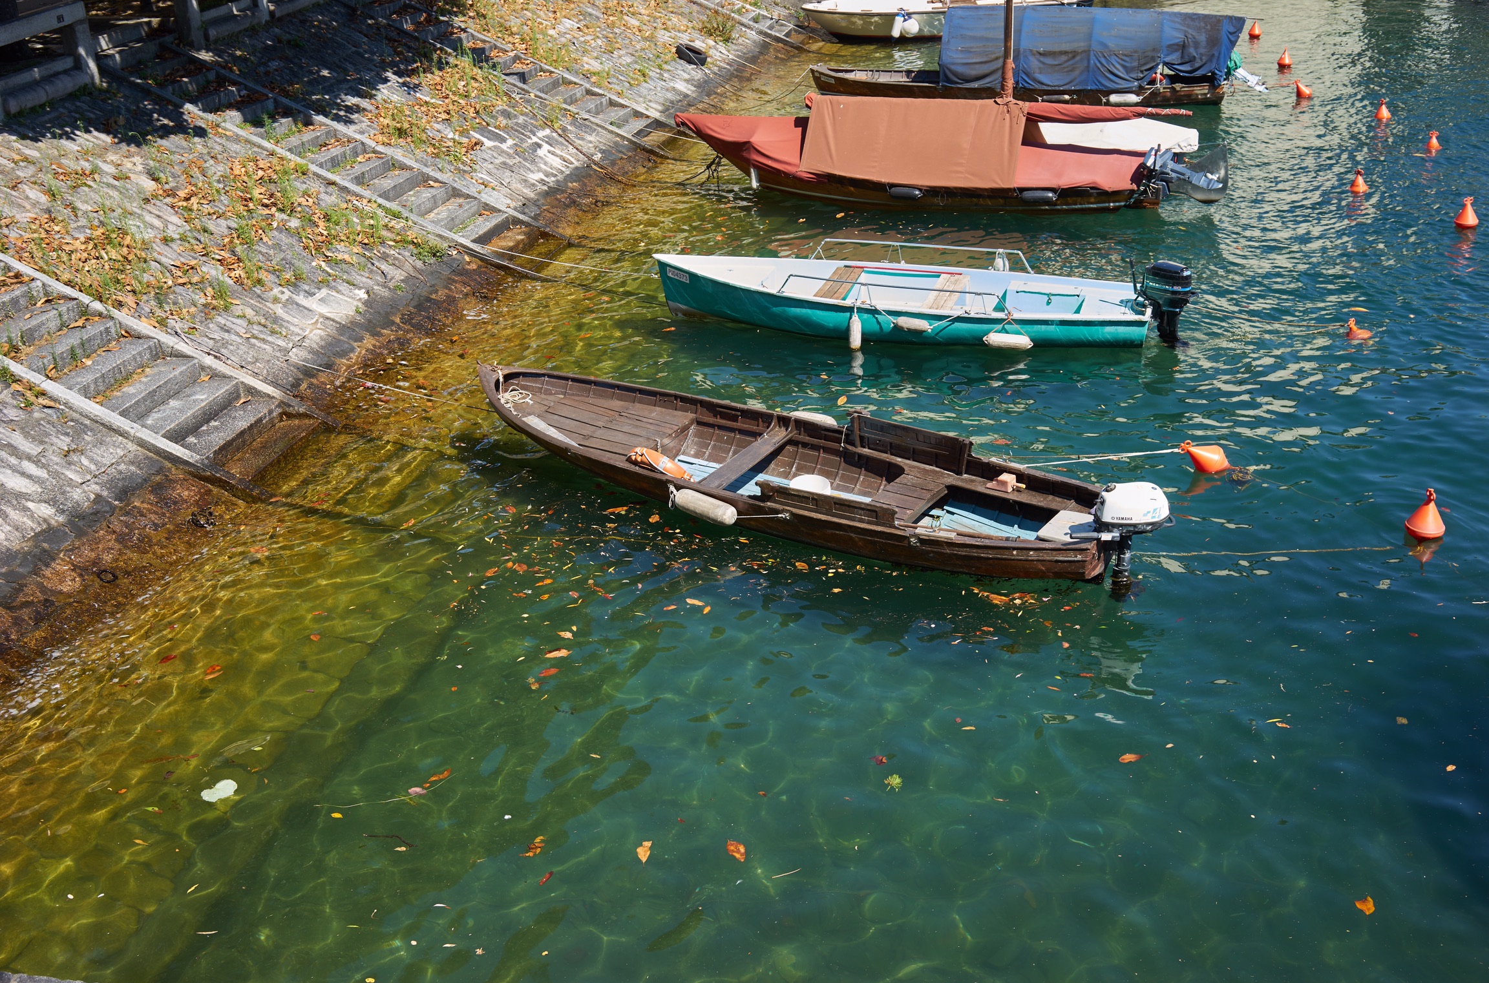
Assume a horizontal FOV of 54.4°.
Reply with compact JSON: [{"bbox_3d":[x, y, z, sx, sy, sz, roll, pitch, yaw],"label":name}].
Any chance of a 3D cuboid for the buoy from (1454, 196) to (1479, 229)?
[{"bbox_3d":[8.671,-3.327,17.318,0.285,0.405,0.285,-2,27,0],"label":"buoy"}]

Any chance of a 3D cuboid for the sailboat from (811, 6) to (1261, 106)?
[{"bbox_3d":[4.627,-7.136,23.829,7.070,1.570,1.600,2,28,7],"label":"sailboat"}]

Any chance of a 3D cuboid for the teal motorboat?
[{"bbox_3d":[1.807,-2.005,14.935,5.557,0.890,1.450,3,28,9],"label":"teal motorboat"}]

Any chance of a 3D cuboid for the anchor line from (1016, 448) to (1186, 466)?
[{"bbox_3d":[2.860,-0.279,11.522,1.500,0.100,0.080,-10,28,-15],"label":"anchor line"}]

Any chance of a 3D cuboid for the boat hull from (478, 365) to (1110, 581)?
[{"bbox_3d":[0.133,-0.253,11.667,5.499,0.740,1.520,11,30,24],"label":"boat hull"}]

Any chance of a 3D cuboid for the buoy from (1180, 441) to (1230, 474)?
[{"bbox_3d":[3.790,-0.276,11.834,0.440,0.290,0.290,25,15,-29],"label":"buoy"}]

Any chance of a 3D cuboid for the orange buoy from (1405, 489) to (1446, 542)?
[{"bbox_3d":[5.092,0.182,10.736,0.300,0.435,0.300,3,27,-3],"label":"orange buoy"}]

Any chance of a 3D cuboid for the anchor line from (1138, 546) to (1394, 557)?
[{"bbox_3d":[3.838,0.445,10.652,1.900,0.030,0.060,-2,27,1],"label":"anchor line"}]

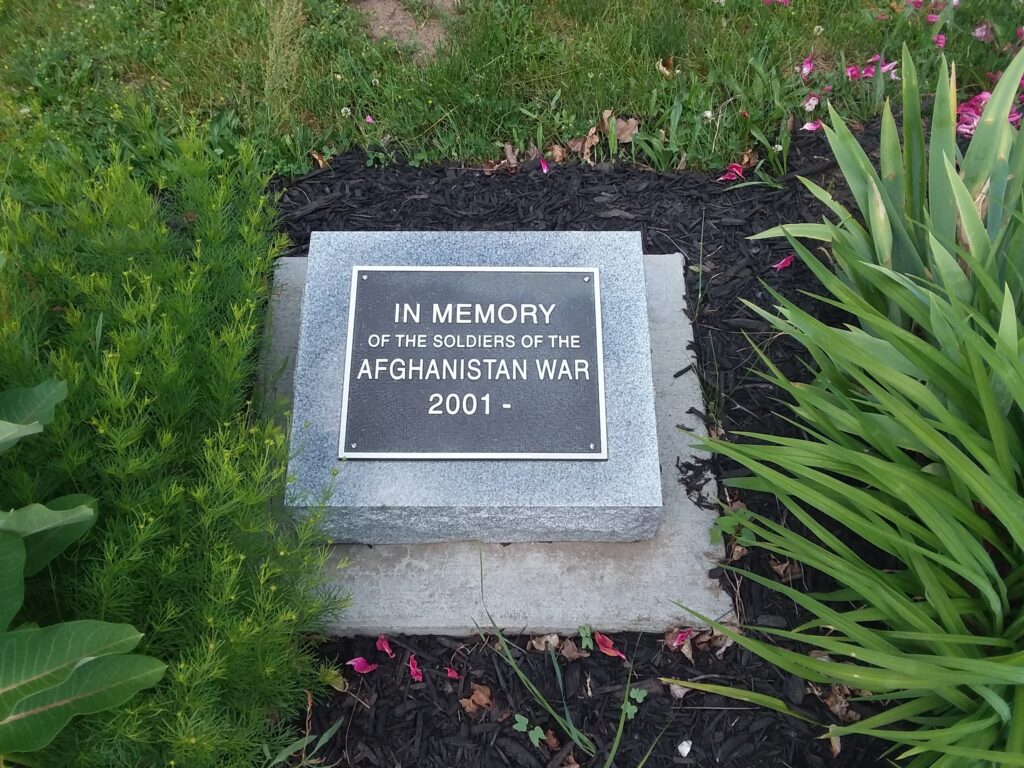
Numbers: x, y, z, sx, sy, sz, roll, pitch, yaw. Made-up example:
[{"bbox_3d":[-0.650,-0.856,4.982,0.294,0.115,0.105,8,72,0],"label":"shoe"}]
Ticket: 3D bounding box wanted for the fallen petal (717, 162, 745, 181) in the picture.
[{"bbox_3d":[0.441,-0.425,1.724,0.058,0.022,0.034,-5,60,-3],"label":"fallen petal"}]

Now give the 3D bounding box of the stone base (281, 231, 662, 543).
[{"bbox_3d":[-0.054,0.001,1.334,0.520,0.205,0.440,0,60,-1],"label":"stone base"}]

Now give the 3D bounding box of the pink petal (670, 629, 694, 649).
[{"bbox_3d":[0.253,0.377,1.271,0.038,0.015,0.015,-35,66,-19],"label":"pink petal"}]

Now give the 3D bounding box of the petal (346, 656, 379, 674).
[{"bbox_3d":[-0.219,0.413,1.258,0.047,0.014,0.023,8,60,4],"label":"petal"}]

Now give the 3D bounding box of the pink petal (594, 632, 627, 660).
[{"bbox_3d":[0.144,0.387,1.271,0.057,0.014,0.020,39,67,19],"label":"pink petal"}]

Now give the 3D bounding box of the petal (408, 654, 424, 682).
[{"bbox_3d":[-0.140,0.417,1.256,0.017,0.014,0.039,-20,62,-12],"label":"petal"}]

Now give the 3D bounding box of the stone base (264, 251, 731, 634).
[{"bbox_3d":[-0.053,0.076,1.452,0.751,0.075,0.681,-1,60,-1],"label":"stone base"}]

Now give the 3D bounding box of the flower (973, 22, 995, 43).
[{"bbox_3d":[1.057,-0.788,1.923,0.048,0.028,0.042,0,60,-1],"label":"flower"}]

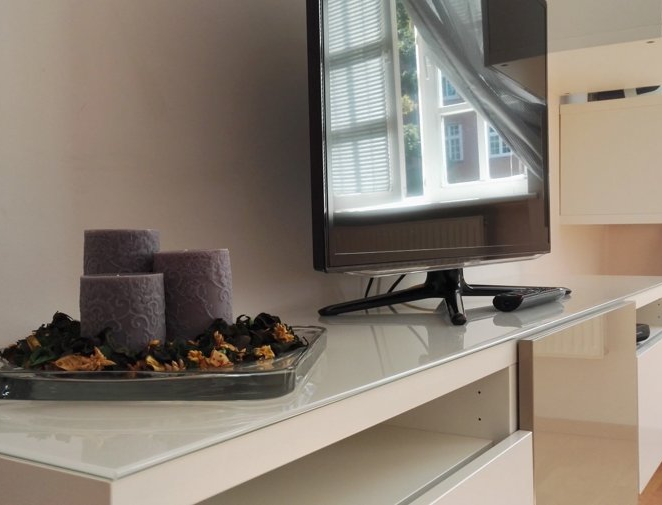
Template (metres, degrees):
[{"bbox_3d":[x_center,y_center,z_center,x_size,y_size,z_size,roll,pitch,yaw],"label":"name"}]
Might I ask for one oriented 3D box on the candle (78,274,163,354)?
[{"bbox_3d":[-0.183,0.060,0.569,0.073,0.081,0.073,0,2,3],"label":"candle"}]

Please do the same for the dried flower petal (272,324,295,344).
[{"bbox_3d":[-0.048,0.084,0.656,0.023,0.020,0.018,0,2,3],"label":"dried flower petal"}]

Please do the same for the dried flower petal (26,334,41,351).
[{"bbox_3d":[-0.280,0.085,0.606,0.016,0.014,0.012,0,2,3],"label":"dried flower petal"}]

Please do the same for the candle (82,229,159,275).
[{"bbox_3d":[-0.208,0.038,0.644,0.073,0.121,0.073,0,2,3],"label":"candle"}]

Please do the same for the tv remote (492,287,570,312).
[{"bbox_3d":[0.351,0.078,1.126,0.048,0.026,0.208,1,2,37],"label":"tv remote"}]

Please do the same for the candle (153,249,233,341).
[{"bbox_3d":[-0.132,0.049,0.619,0.073,0.100,0.073,0,2,3],"label":"candle"}]

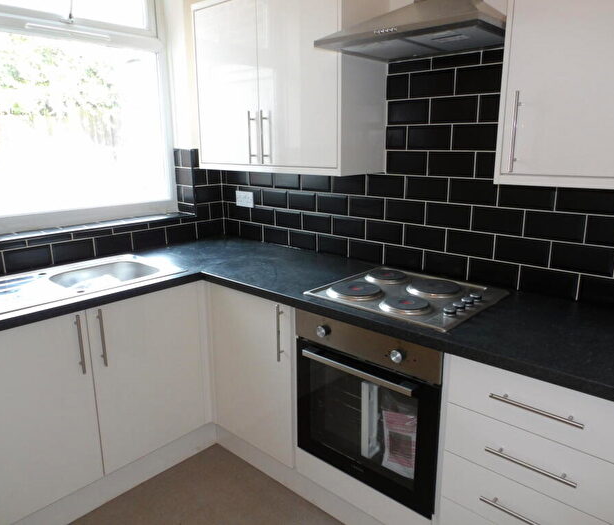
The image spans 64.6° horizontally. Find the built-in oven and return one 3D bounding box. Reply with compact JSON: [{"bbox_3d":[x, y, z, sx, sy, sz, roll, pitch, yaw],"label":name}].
[{"bbox_3d":[0.356,0.458,1.897,0.597,0.601,0.560,12,19,41],"label":"built-in oven"}]

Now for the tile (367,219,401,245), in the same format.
[{"bbox_3d":[0.352,-0.137,2.215,0.200,0.100,0.009,12,19,41],"label":"tile"}]

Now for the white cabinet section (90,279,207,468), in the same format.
[{"bbox_3d":[-0.855,0.439,2.258,0.550,0.712,0.505,12,19,41],"label":"white cabinet section"}]

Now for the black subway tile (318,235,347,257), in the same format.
[{"bbox_3d":[0.131,-0.086,2.439,0.200,0.099,0.010,12,19,41],"label":"black subway tile"}]

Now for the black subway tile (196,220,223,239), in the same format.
[{"bbox_3d":[-0.581,-0.200,2.927,0.010,0.101,0.194,12,19,41],"label":"black subway tile"}]

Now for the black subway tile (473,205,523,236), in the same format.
[{"bbox_3d":[0.727,-0.160,1.855,0.200,0.100,0.009,12,19,41],"label":"black subway tile"}]

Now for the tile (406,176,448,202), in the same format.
[{"bbox_3d":[0.500,-0.307,2.033,0.200,0.100,0.010,12,19,41],"label":"tile"}]

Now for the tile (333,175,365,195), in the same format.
[{"bbox_3d":[0.199,-0.370,2.298,0.200,0.100,0.010,12,19,41],"label":"tile"}]

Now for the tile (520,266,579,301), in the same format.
[{"bbox_3d":[0.882,0.074,1.773,0.200,0.101,0.010,12,19,41],"label":"tile"}]

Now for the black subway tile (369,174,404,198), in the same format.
[{"bbox_3d":[0.350,-0.337,2.158,0.200,0.100,0.009,12,19,41],"label":"black subway tile"}]

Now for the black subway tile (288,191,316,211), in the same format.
[{"bbox_3d":[-0.022,-0.316,2.517,0.200,0.101,0.010,12,19,41],"label":"black subway tile"}]

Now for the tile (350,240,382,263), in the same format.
[{"bbox_3d":[0.281,-0.054,2.306,0.200,0.099,0.010,12,19,41],"label":"tile"}]

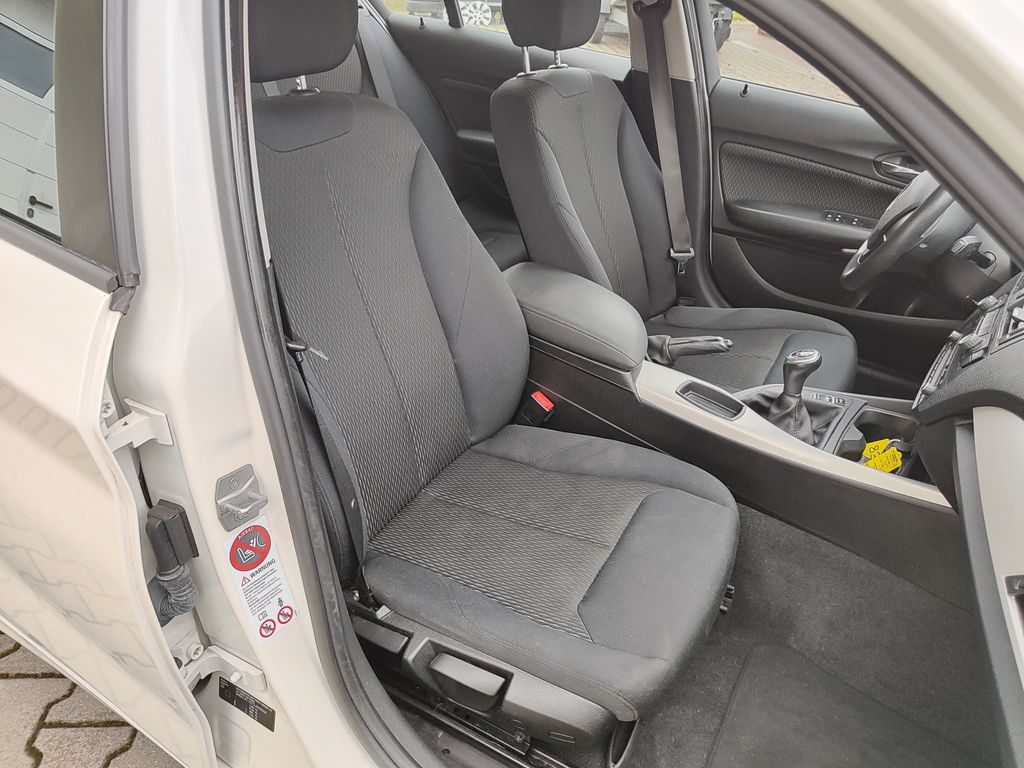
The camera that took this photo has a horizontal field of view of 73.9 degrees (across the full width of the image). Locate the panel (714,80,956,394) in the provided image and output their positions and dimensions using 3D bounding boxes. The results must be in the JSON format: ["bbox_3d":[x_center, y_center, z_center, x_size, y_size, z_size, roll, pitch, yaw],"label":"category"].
[{"bbox_3d":[0.834,-0.310,1.589,0.910,0.625,0.150,22,38,23],"label":"panel"}]

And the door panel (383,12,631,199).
[{"bbox_3d":[-0.041,-0.667,1.974,0.810,0.645,0.150,22,38,23],"label":"door panel"}]

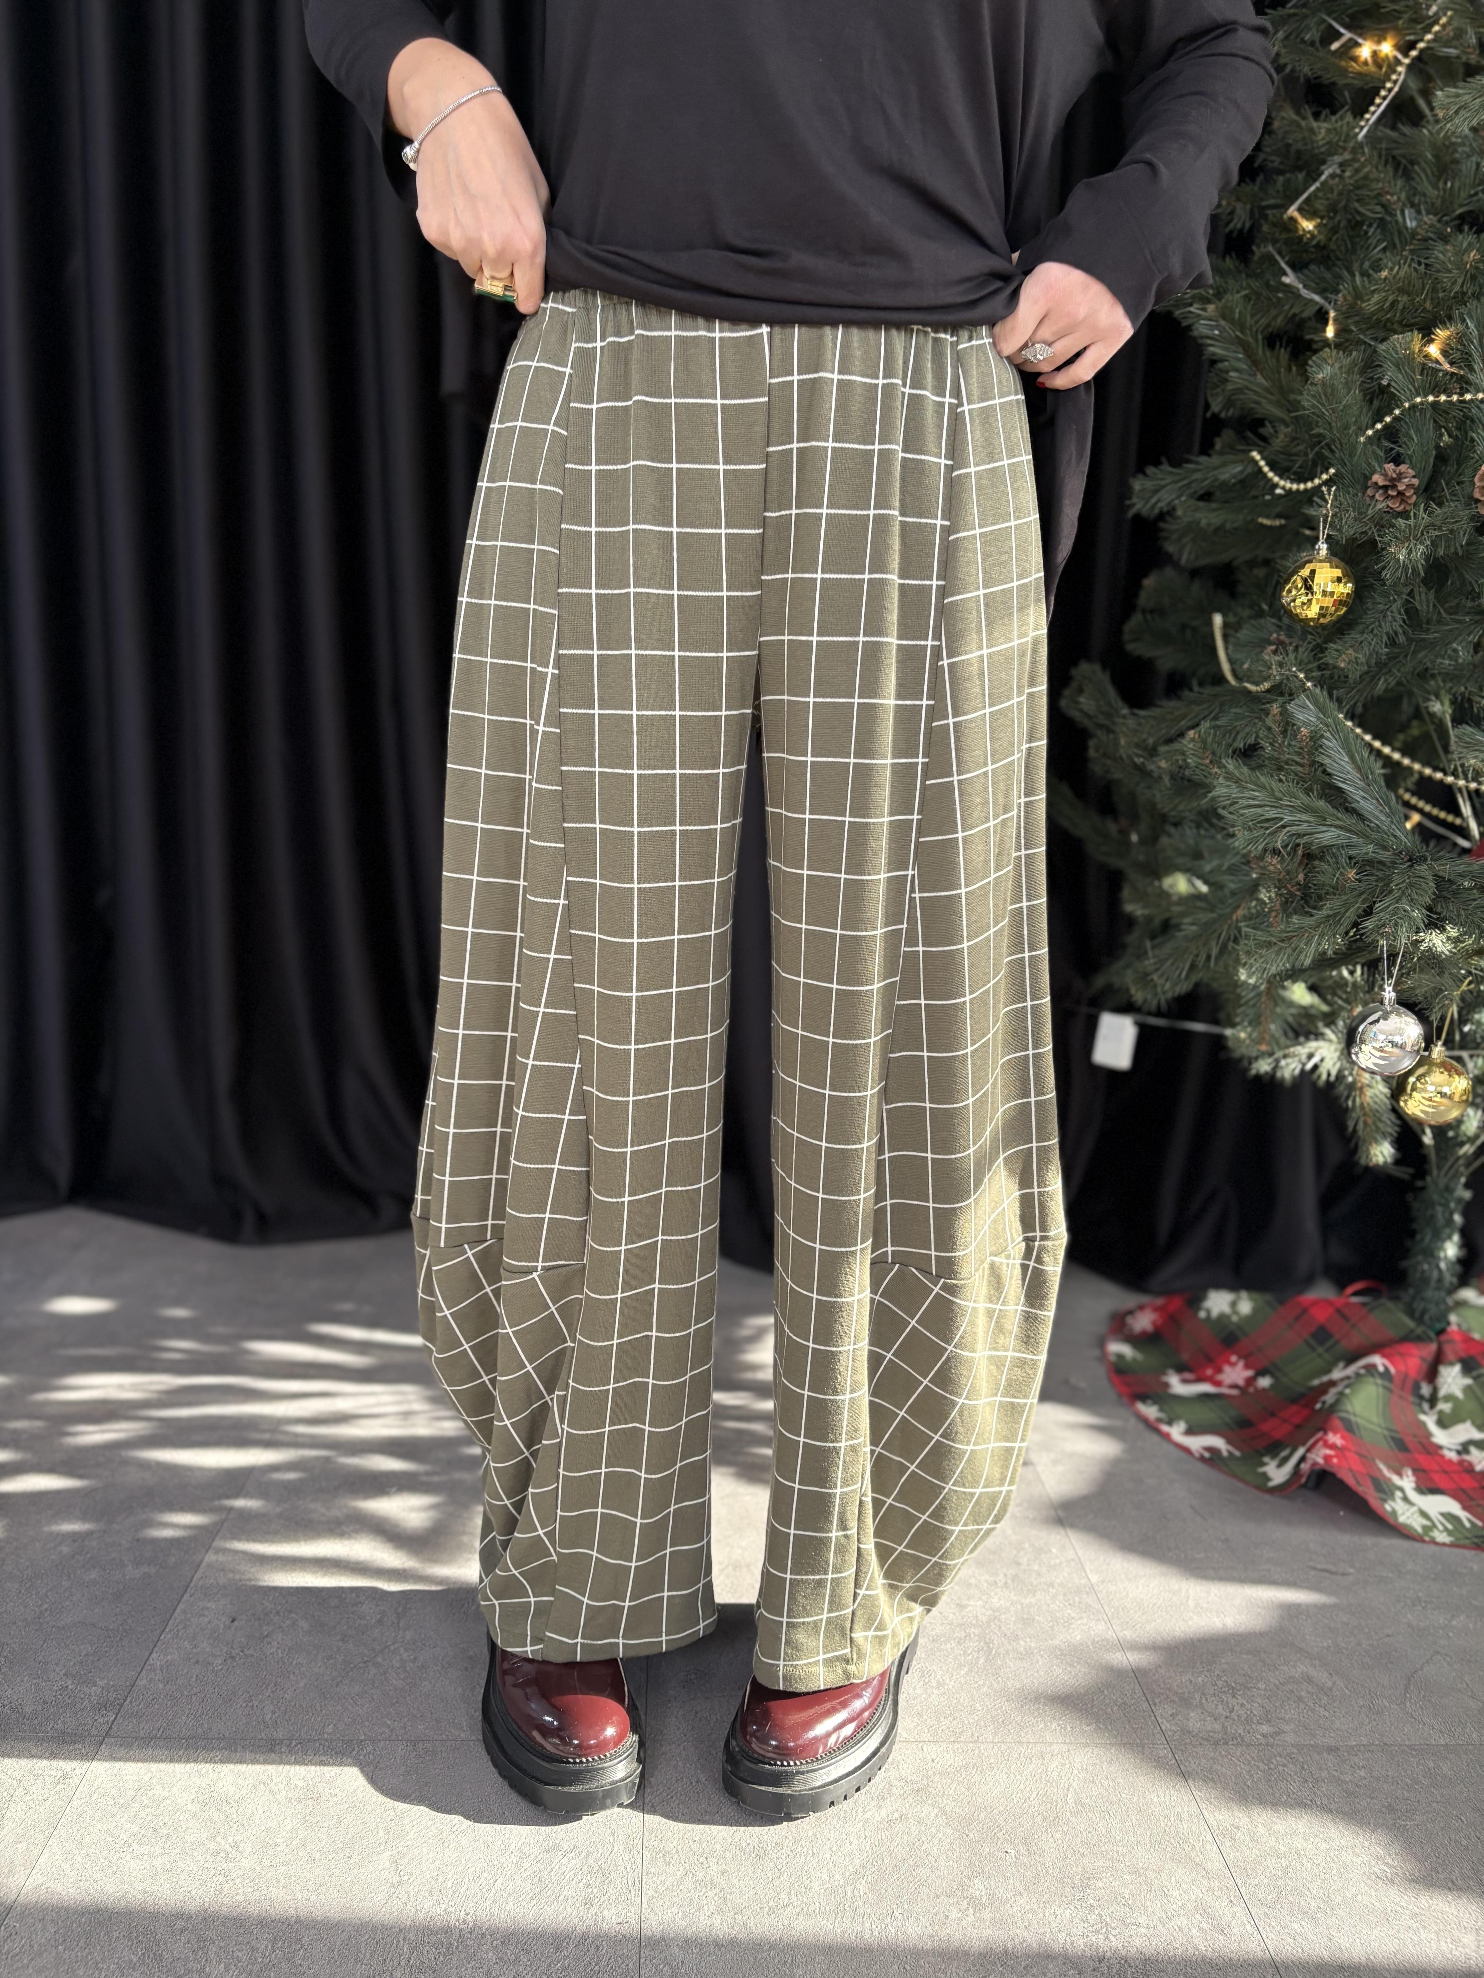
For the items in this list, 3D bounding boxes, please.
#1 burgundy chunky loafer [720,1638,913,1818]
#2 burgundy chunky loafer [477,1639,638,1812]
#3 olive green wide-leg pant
[{"bbox_3d":[0.073,0.510,1.172,0.113,0.115,0.280,6,11,19],"label":"burgundy chunky loafer"},{"bbox_3d":[-0.145,0.501,1.164,0.113,0.115,0.280,0,11,-14],"label":"burgundy chunky loafer"},{"bbox_3d":[0.007,0.011,1.143,0.500,1.000,0.300,2,10,-3],"label":"olive green wide-leg pant"}]

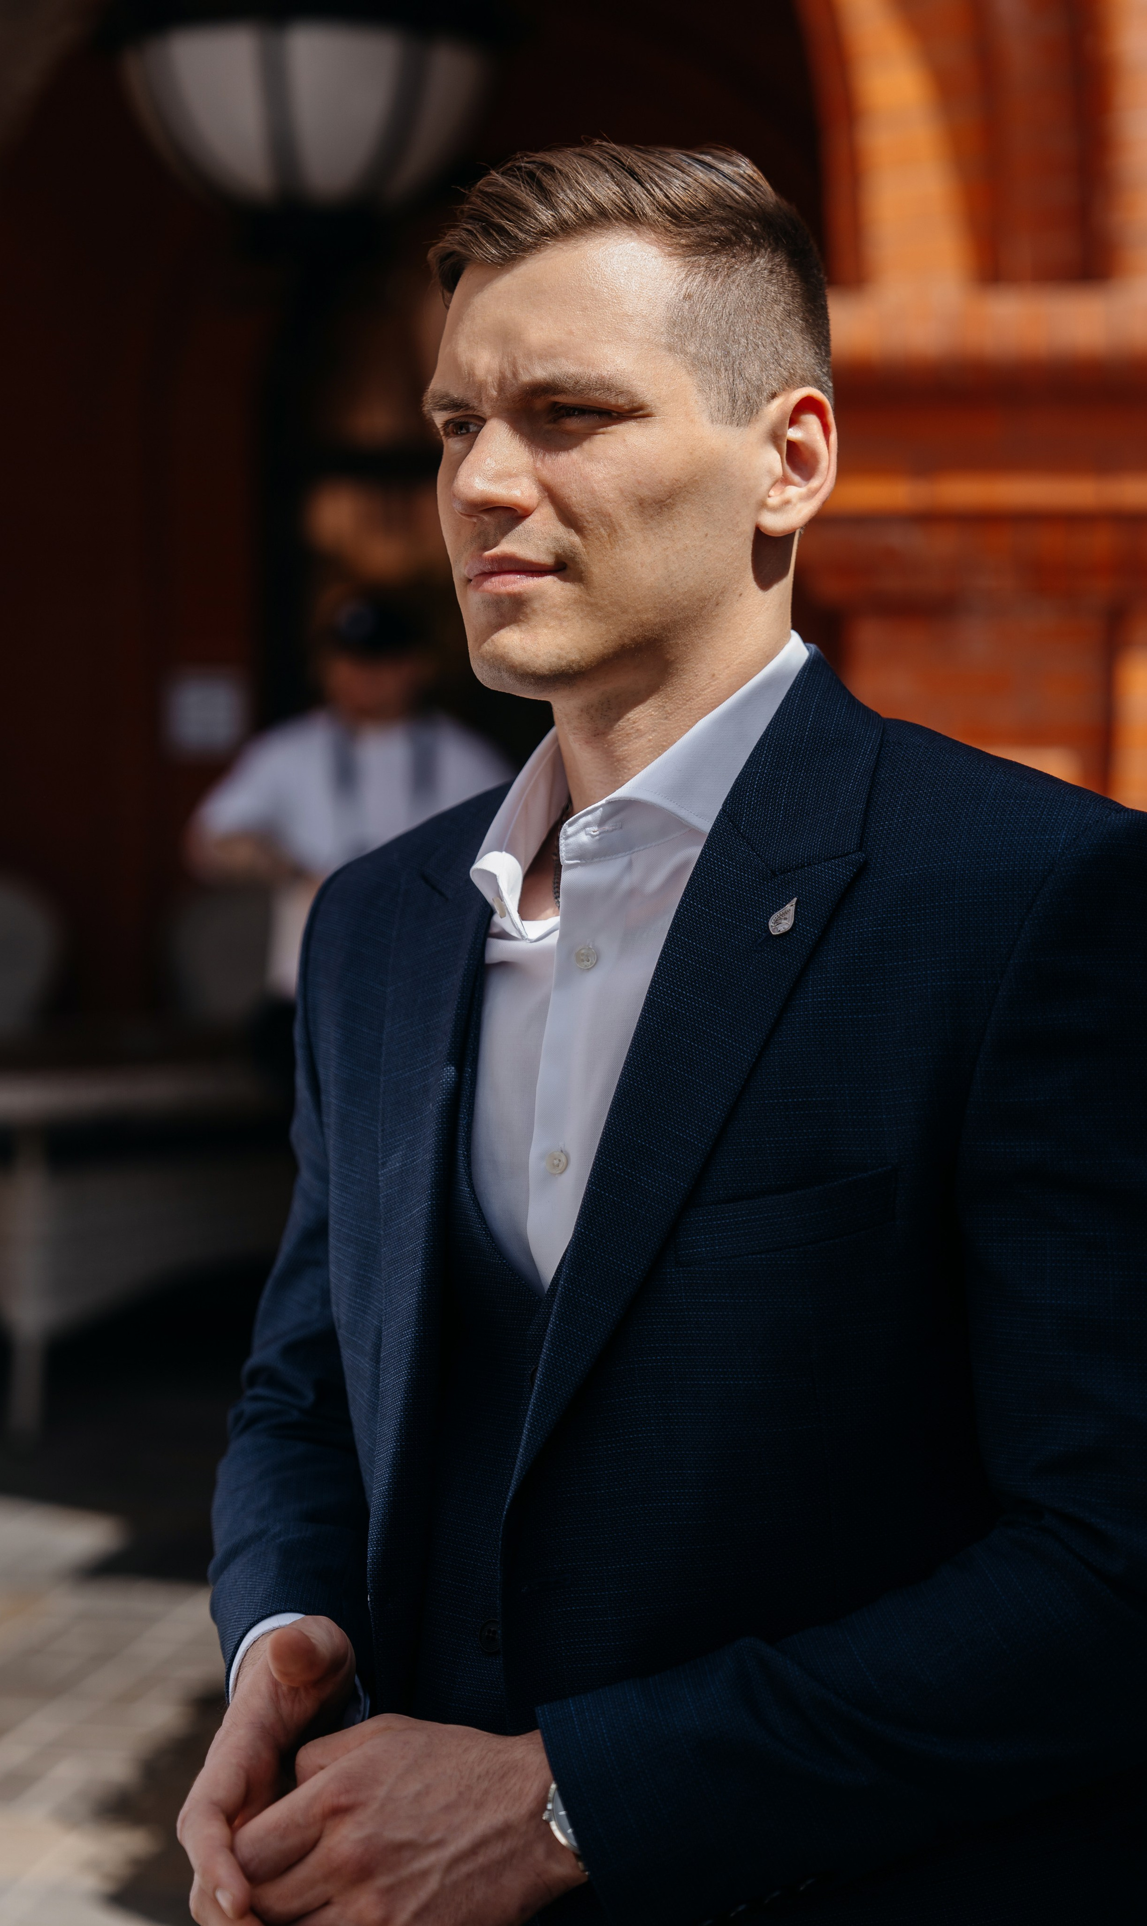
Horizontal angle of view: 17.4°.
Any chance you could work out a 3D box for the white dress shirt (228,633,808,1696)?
[{"bbox_3d":[0.022,0.200,1.700,0.520,0.700,0.340,3,5,38],"label":"white dress shirt"}]

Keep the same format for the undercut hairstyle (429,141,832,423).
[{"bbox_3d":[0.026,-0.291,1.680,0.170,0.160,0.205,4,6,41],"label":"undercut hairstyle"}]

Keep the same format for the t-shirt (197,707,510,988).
[{"bbox_3d":[-0.430,-0.235,8.000,0.660,0.620,0.330,0,4,3],"label":"t-shirt"}]

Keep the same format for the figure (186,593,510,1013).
[{"bbox_3d":[-0.430,0.110,8.020,0.700,1.770,0.420,0,4,3],"label":"figure"}]

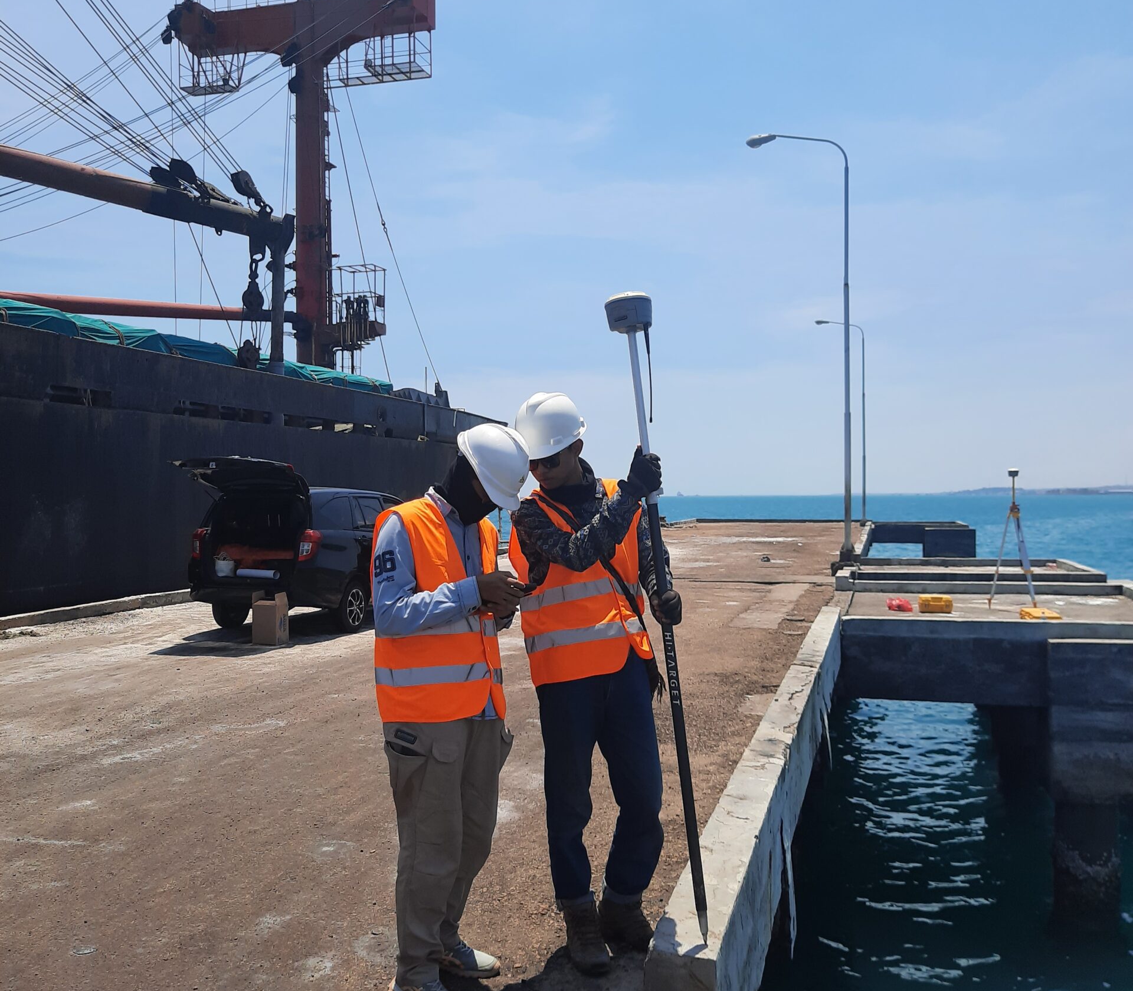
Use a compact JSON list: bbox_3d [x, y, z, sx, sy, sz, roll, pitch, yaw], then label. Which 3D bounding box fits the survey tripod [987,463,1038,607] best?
[{"bbox_3d":[5.727,0.557,13.950,0.620,1.825,0.600,0,0,0],"label":"survey tripod"}]

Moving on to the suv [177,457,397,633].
[{"bbox_3d":[-2.675,0.550,12.951,1.660,1.840,4.270,0,0,17],"label":"suv"}]

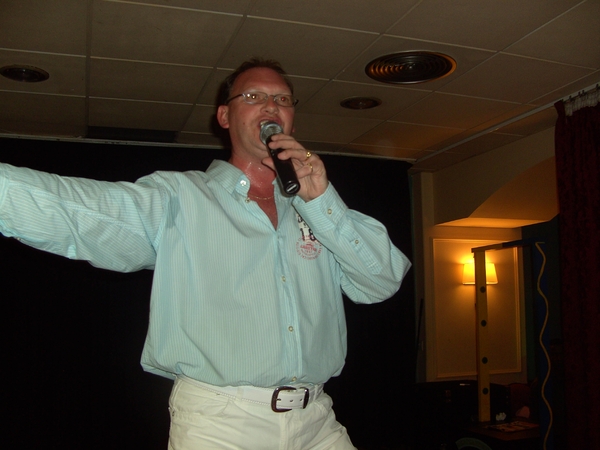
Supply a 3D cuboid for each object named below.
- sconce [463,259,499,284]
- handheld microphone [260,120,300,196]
[{"bbox_3d":[1.592,0.420,5.550,0.320,0.190,0.150,2,-8,-18],"label":"sconce"},{"bbox_3d":[-0.042,-0.146,1.363,0.051,0.207,0.051,-20,-41,0],"label":"handheld microphone"}]

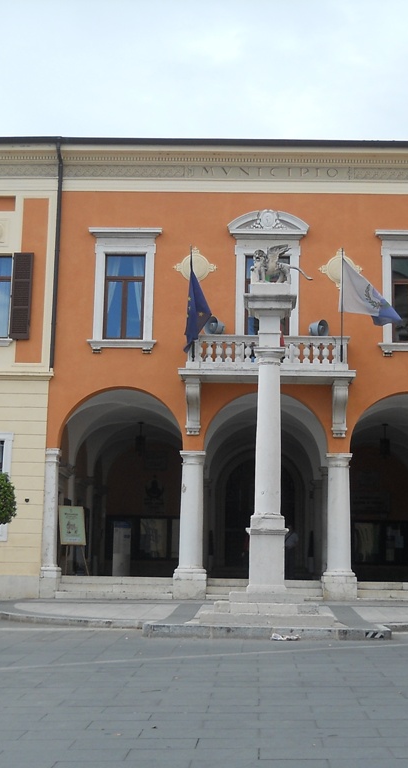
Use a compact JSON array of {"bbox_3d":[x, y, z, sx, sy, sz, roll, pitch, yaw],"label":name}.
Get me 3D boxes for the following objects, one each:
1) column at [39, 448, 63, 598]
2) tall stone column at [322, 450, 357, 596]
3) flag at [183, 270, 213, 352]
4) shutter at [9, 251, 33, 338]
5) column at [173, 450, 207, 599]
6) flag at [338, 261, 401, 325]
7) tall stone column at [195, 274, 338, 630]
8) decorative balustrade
[{"bbox_3d":[-3.833,3.580,31.186,0.573,3.817,0.550,1,-11,2],"label":"column"},{"bbox_3d":[3.194,3.395,28.693,0.788,3.417,0.788,1,-12,3],"label":"tall stone column"},{"bbox_3d":[-0.142,-1.740,28.782,0.665,2.086,0.350,1,-12,3],"label":"flag"},{"bbox_3d":[-4.458,-2.145,29.695,0.479,2.203,0.060,1,-12,3],"label":"shutter"},{"bbox_3d":[-0.317,3.654,31.266,0.850,3.790,0.850,1,-12,1],"label":"column"},{"bbox_3d":[3.945,-2.182,28.699,1.495,1.694,0.350,1,-12,3],"label":"flag"},{"bbox_3d":[1.143,1.217,21.486,2.206,6.016,2.206,1,-12,3],"label":"tall stone column"},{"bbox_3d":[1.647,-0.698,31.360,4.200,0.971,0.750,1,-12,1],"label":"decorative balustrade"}]

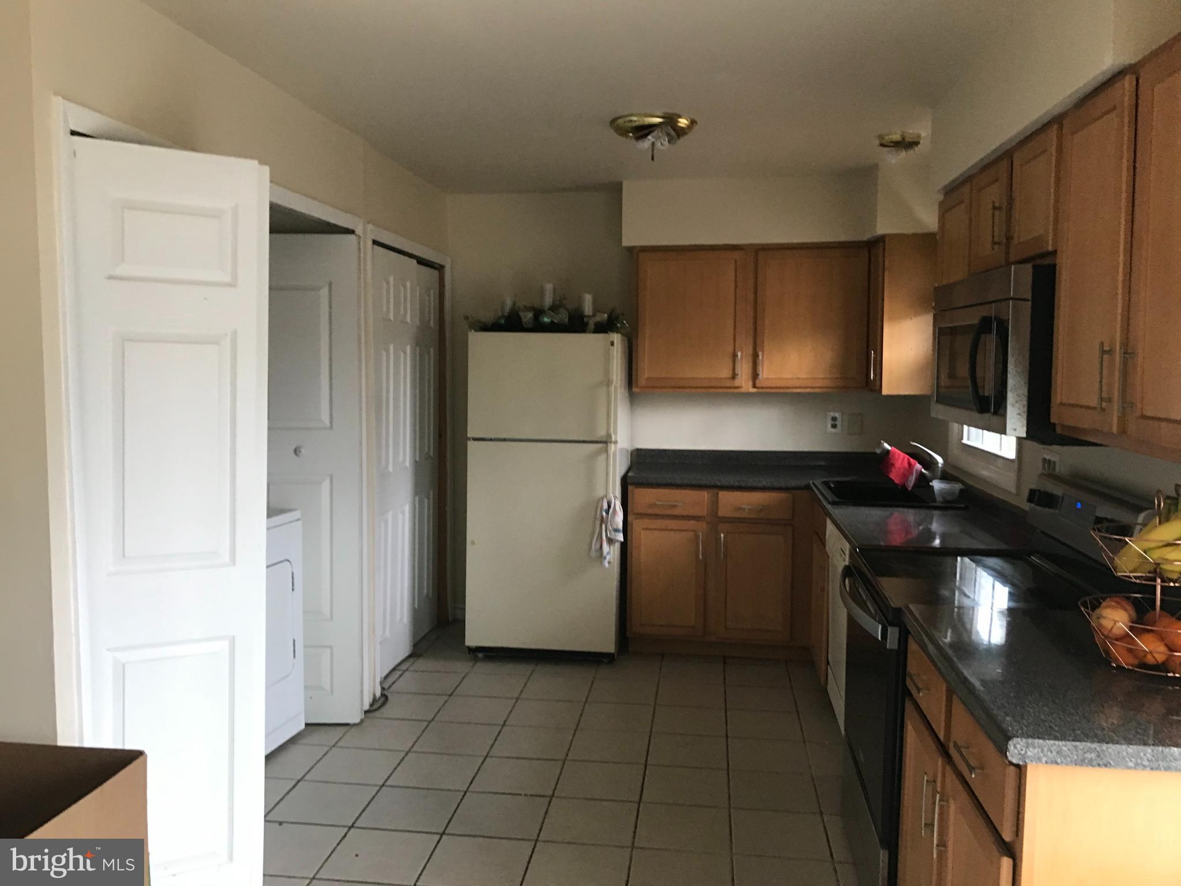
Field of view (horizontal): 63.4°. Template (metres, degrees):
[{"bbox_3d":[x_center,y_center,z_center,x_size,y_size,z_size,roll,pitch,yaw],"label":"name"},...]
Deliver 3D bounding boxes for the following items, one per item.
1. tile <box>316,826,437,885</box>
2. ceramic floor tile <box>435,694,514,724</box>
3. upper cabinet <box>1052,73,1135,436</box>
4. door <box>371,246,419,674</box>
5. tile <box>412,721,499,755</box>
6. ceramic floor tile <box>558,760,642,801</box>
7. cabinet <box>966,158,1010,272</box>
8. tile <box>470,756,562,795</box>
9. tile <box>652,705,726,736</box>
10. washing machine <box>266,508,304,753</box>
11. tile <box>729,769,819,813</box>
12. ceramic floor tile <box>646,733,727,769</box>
[{"bbox_3d":[-0.642,1.269,2.928,0.302,0.010,0.302,1,5,7],"label":"tile"},{"bbox_3d":[-0.501,1.176,4.196,0.304,0.010,0.304,1,5,7],"label":"ceramic floor tile"},{"bbox_3d":[1.255,-0.388,2.093,0.310,0.720,0.400,1,5,7],"label":"upper cabinet"},{"bbox_3d":[-0.963,0.096,4.672,0.035,2.021,0.651,1,5,7],"label":"door"},{"bbox_3d":[-0.530,1.183,3.819,0.300,0.012,0.300,1,5,7],"label":"tile"},{"bbox_3d":[0.040,1.227,3.461,0.300,0.012,0.300,1,5,7],"label":"ceramic floor tile"},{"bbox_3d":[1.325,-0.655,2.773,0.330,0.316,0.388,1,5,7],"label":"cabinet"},{"bbox_3d":[-0.264,1.222,3.498,0.300,0.012,0.300,1,5,7],"label":"tile"},{"bbox_3d":[0.418,1.175,4.027,0.302,0.010,0.302,1,5,7],"label":"tile"},{"bbox_3d":[-1.601,0.699,3.665,0.700,1.000,0.690,2,5,14],"label":"washing machine"},{"bbox_3d":[0.644,1.231,3.370,0.300,0.012,0.300,1,5,7],"label":"tile"},{"bbox_3d":[0.381,1.202,3.724,0.302,0.010,0.302,1,5,7],"label":"ceramic floor tile"}]

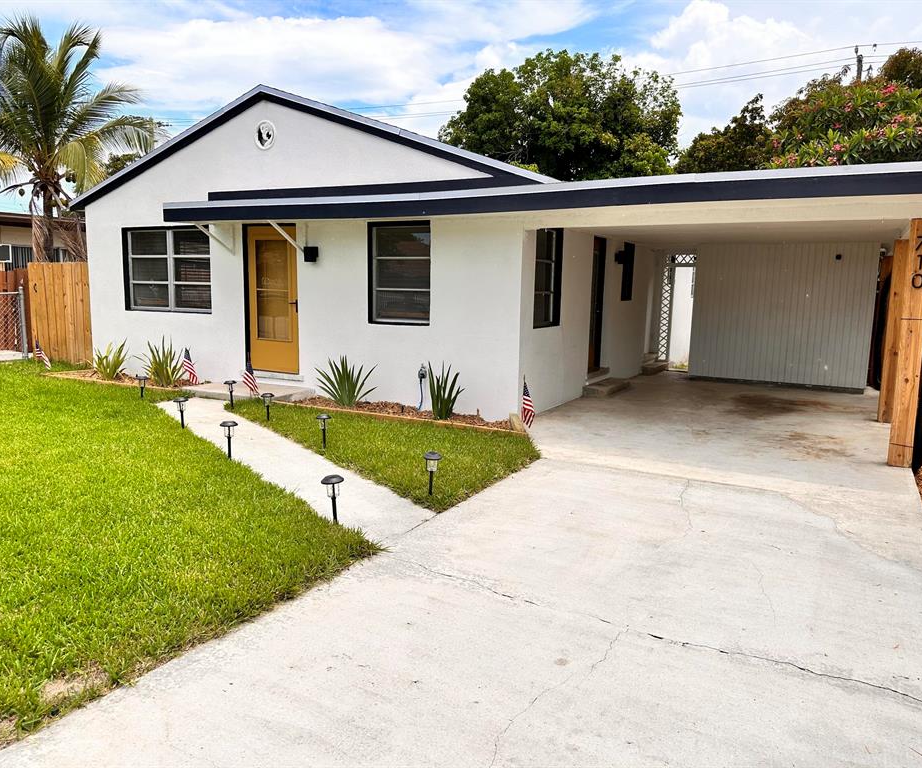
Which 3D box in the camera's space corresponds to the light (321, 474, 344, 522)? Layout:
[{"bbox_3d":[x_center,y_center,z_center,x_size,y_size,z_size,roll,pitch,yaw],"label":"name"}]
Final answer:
[{"bbox_3d":[-0.828,0.750,4.645,0.146,0.330,0.146,0,8,-10],"label":"light"}]

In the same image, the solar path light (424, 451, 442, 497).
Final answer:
[{"bbox_3d":[-0.215,0.673,5.345,0.134,0.347,0.134,1,8,-2],"label":"solar path light"}]

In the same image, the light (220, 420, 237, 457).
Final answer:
[{"bbox_3d":[-2.004,0.489,6.152,0.148,0.348,0.148,-2,8,-18],"label":"light"}]

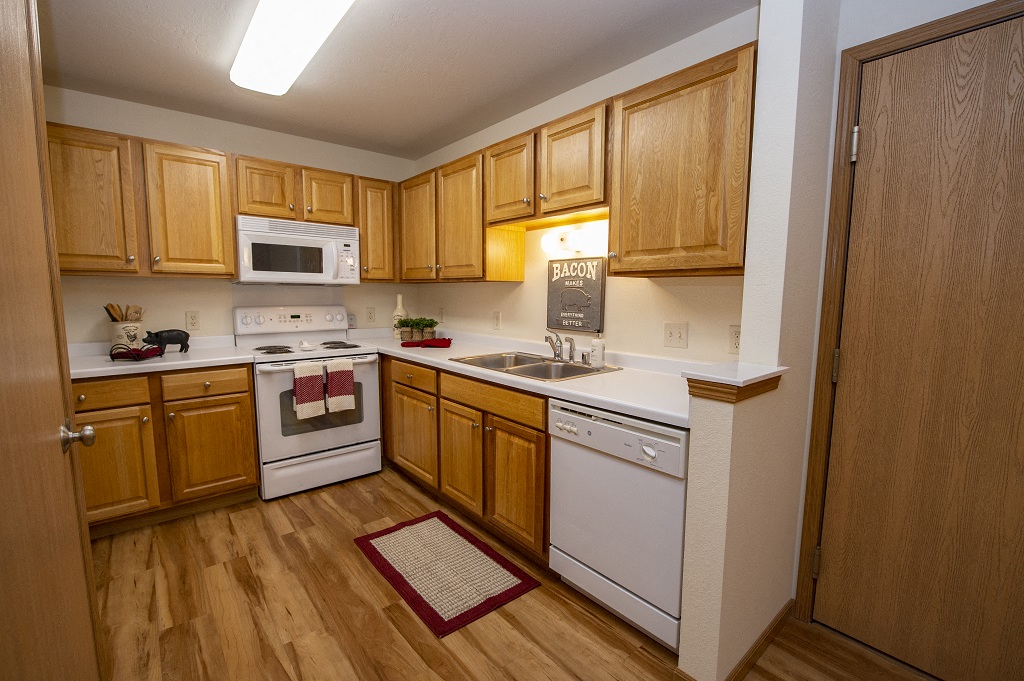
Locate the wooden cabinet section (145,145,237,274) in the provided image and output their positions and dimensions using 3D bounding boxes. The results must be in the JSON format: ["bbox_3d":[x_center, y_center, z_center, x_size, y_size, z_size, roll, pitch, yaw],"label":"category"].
[{"bbox_3d":[-1.918,-0.765,2.721,0.404,0.721,0.025,-5,8,-40],"label":"wooden cabinet section"}]

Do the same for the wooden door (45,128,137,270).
[{"bbox_3d":[-2.248,-0.724,2.395,0.400,0.718,0.024,-5,8,-40],"label":"wooden door"}]

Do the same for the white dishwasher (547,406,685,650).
[{"bbox_3d":[0.581,0.677,1.902,0.615,0.868,0.606,-5,8,-40],"label":"white dishwasher"}]

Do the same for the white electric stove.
[{"bbox_3d":[-1.409,0.371,3.180,0.761,1.186,0.675,-5,8,-40],"label":"white electric stove"}]

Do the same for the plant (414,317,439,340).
[{"bbox_3d":[-0.668,-0.088,3.627,0.160,0.186,0.160,-5,8,-40],"label":"plant"}]

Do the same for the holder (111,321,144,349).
[{"bbox_3d":[-2.273,-0.004,2.684,0.150,0.193,0.150,5,7,35],"label":"holder"}]

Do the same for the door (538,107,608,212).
[{"bbox_3d":[0.284,-0.848,2.177,0.021,0.411,0.392,-5,8,-40],"label":"door"}]

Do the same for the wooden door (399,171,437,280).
[{"bbox_3d":[-0.680,-0.813,3.329,0.021,0.728,0.454,-5,8,-40],"label":"wooden door"}]

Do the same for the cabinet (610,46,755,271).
[{"bbox_3d":[0.624,-0.639,1.757,0.024,0.723,0.571,-5,8,-40],"label":"cabinet"}]

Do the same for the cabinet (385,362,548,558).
[{"bbox_3d":[-0.132,0.568,2.759,0.626,0.852,1.660,-5,8,-40],"label":"cabinet"}]

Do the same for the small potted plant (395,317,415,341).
[{"bbox_3d":[-0.863,-0.082,3.678,0.110,0.165,0.110,-5,8,-40],"label":"small potted plant"}]

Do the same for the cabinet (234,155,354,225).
[{"bbox_3d":[-1.521,-1.000,3.181,0.761,0.381,0.330,-5,8,-40],"label":"cabinet"}]

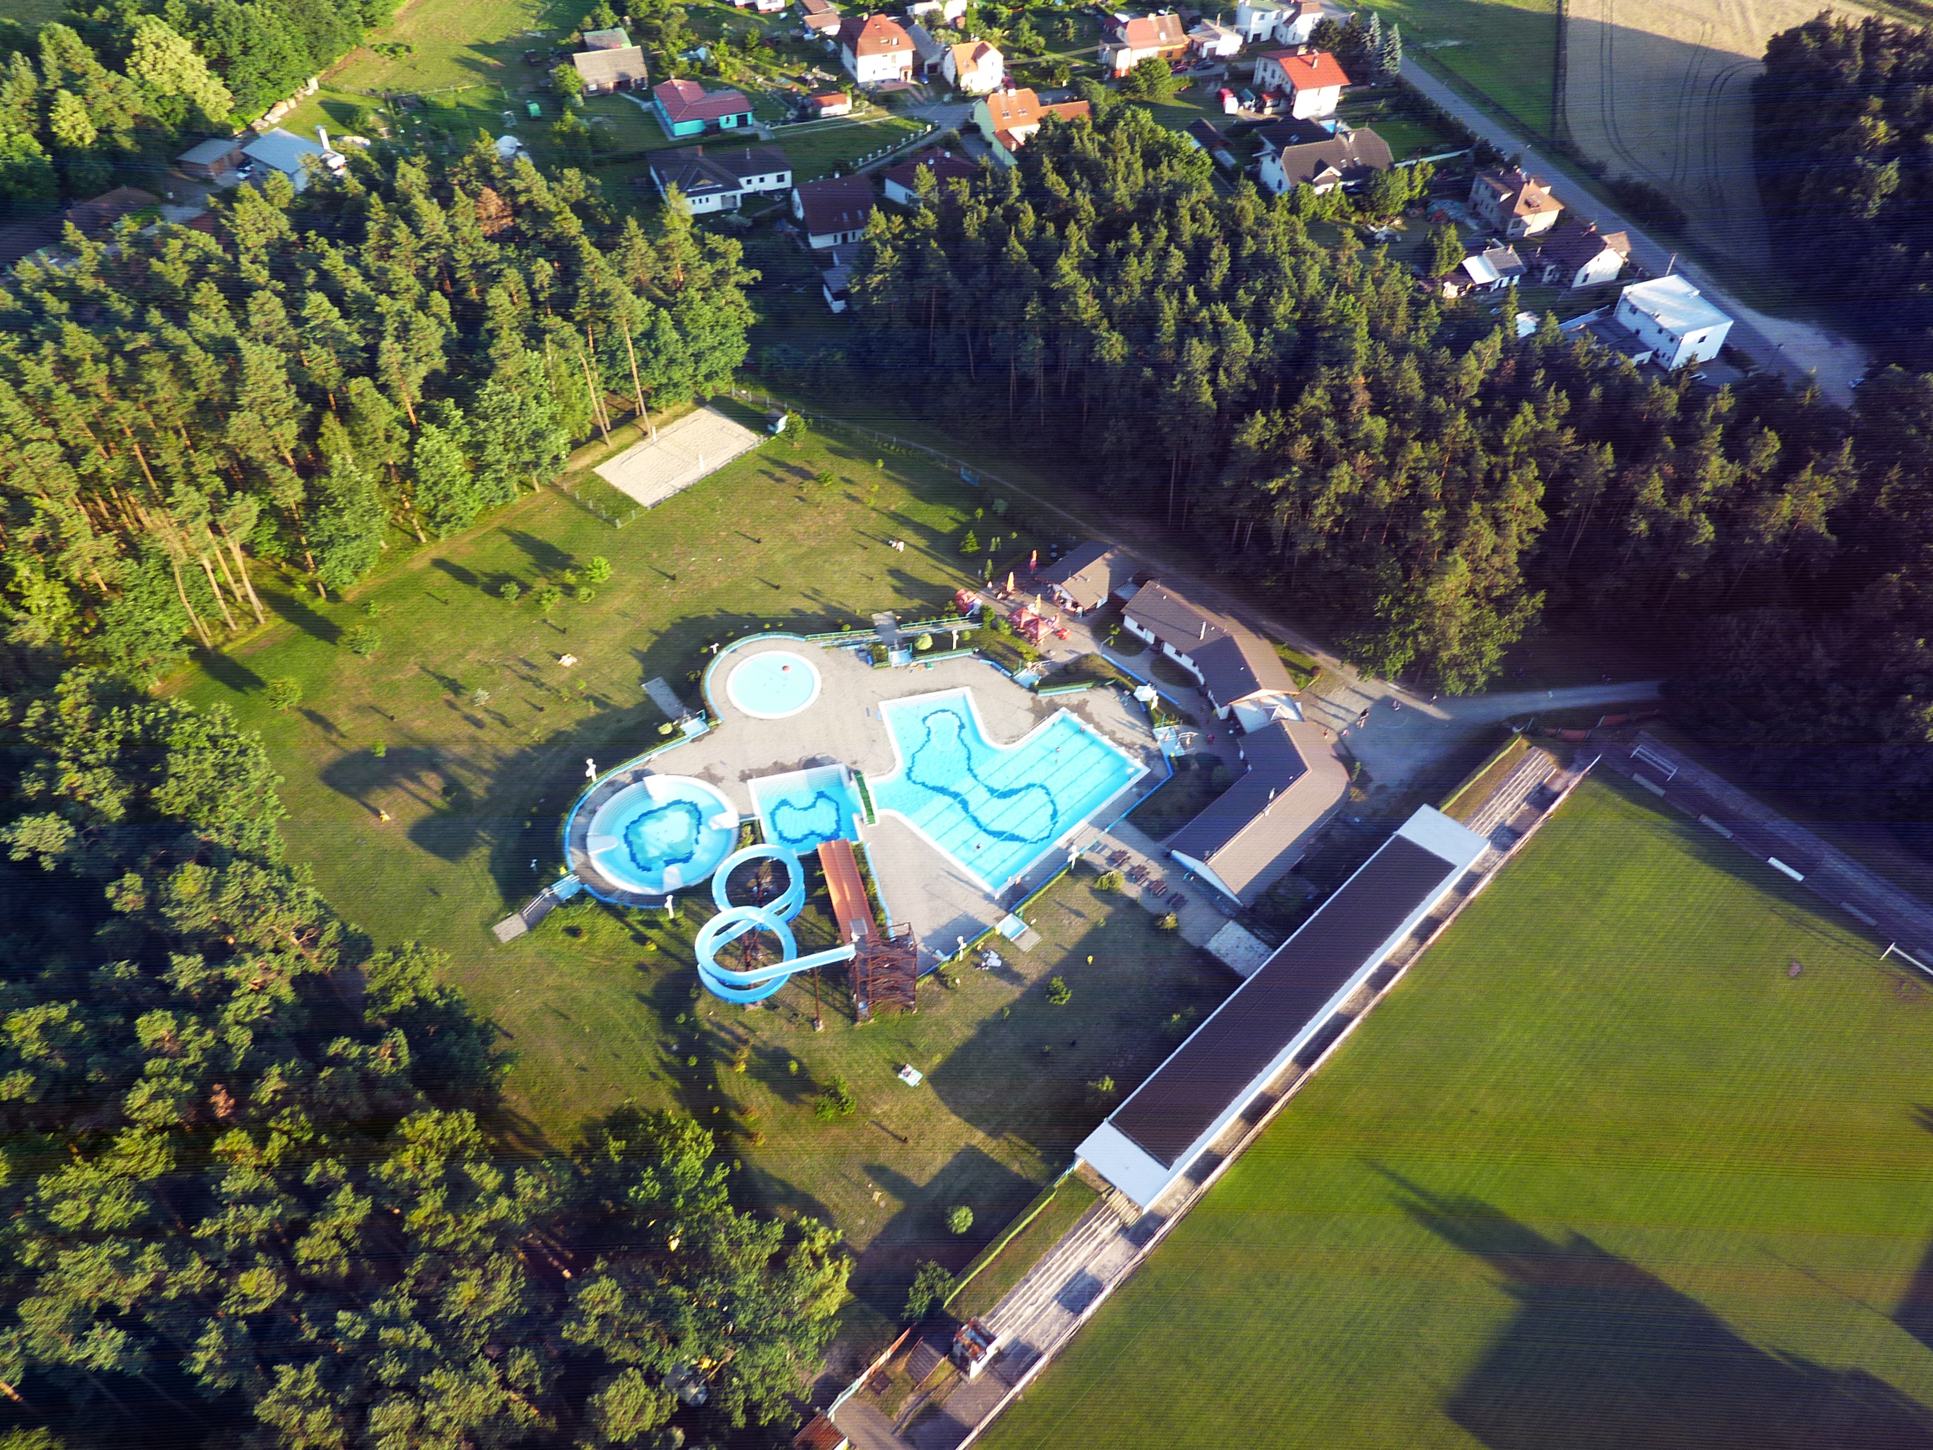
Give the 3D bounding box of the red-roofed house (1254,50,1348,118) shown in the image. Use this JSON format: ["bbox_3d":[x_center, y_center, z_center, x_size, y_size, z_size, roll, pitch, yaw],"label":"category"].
[{"bbox_3d":[69.672,-134.573,290.346,11.800,8.600,17.000,-14,50,-16],"label":"red-roofed house"}]

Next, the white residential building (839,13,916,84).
[{"bbox_3d":[-18.470,-140.415,288.910,12.500,10.500,12.300,-14,50,-16],"label":"white residential building"}]

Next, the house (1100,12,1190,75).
[{"bbox_3d":[38.605,-146.997,300.107,19.100,8.000,12.200,-14,50,-15],"label":"house"}]

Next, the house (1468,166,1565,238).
[{"bbox_3d":[103.233,-98.267,260.207,11.000,7.500,14.900,-9,49,-11],"label":"house"}]

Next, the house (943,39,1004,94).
[{"bbox_3d":[2.104,-137.330,289.749,10.200,7.000,10.000,-16,51,-17],"label":"house"}]

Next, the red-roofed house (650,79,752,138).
[{"bbox_3d":[-51.745,-122.272,274.368,15.500,4.600,15.500,-16,51,-17],"label":"red-roofed house"}]

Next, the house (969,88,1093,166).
[{"bbox_3d":[14.341,-119.221,273.458,20.500,7.900,17.500,-13,50,-15],"label":"house"}]

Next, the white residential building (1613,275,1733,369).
[{"bbox_3d":[117.609,-67.048,232.958,10.800,7.200,14.400,-16,51,-17],"label":"white residential building"}]

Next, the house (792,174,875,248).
[{"bbox_3d":[-23.377,-92.209,246.466,13.000,8.100,14.800,-14,50,-16],"label":"house"}]

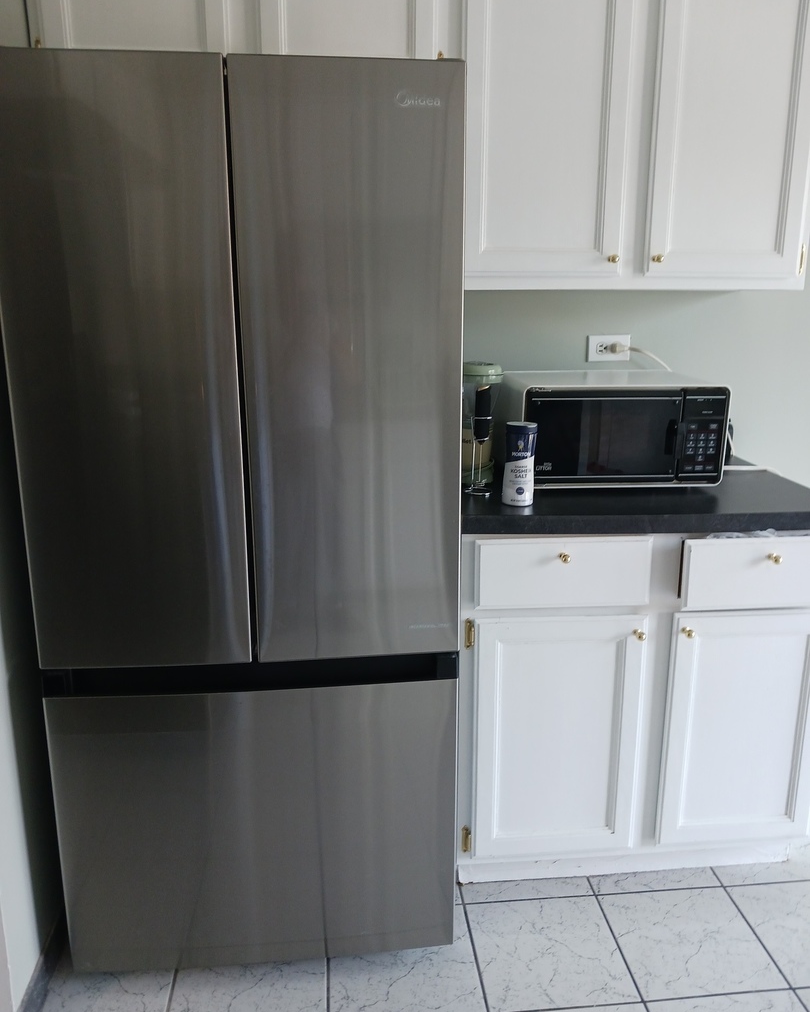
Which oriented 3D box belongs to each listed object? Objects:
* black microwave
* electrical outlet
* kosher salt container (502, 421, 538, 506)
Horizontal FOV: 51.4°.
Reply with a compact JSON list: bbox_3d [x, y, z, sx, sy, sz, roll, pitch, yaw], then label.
[{"bbox_3d":[0.493,-0.199,2.130,0.481,0.247,0.395,-1,14,-4],"label":"black microwave"},{"bbox_3d":[0.563,-0.432,2.311,0.115,0.071,0.012,-1,14,-5],"label":"electrical outlet"},{"bbox_3d":[0.253,-0.092,1.847,0.071,0.174,0.071,0,14,0],"label":"kosher salt container"}]

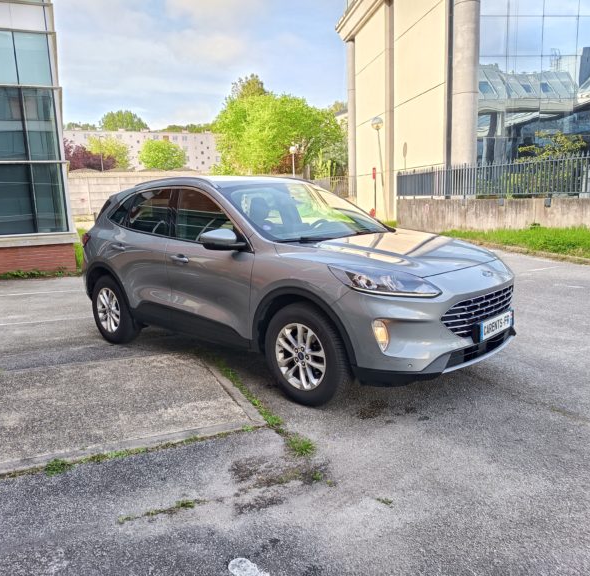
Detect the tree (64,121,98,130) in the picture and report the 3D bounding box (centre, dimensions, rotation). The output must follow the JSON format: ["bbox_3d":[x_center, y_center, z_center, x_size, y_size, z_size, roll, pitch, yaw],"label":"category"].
[{"bbox_3d":[-76.318,-53.360,191.086,13.000,13.000,12.000,-6,10,-20],"label":"tree"}]

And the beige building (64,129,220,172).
[{"bbox_3d":[-42.248,-33.309,145.827,46.000,17.000,12.000,-6,10,-24],"label":"beige building"}]

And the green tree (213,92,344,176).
[{"bbox_3d":[-1.431,-13.770,52.902,12.500,10.800,11.000,-2,10,-1],"label":"green tree"}]

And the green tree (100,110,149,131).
[{"bbox_3d":[-54.788,-48.958,173.420,16.000,17.000,15.000,-5,10,-16],"label":"green tree"}]

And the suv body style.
[{"bbox_3d":[-0.332,-0.265,5.107,4.610,1.670,1.960,7,13,43],"label":"suv body style"}]

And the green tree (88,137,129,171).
[{"bbox_3d":[-23.682,-15.405,68.668,5.600,8.000,5.500,-5,10,-18],"label":"green tree"}]

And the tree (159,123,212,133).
[{"bbox_3d":[-38.853,-52.647,191.086,18.000,13.000,12.000,-4,10,-10],"label":"tree"}]

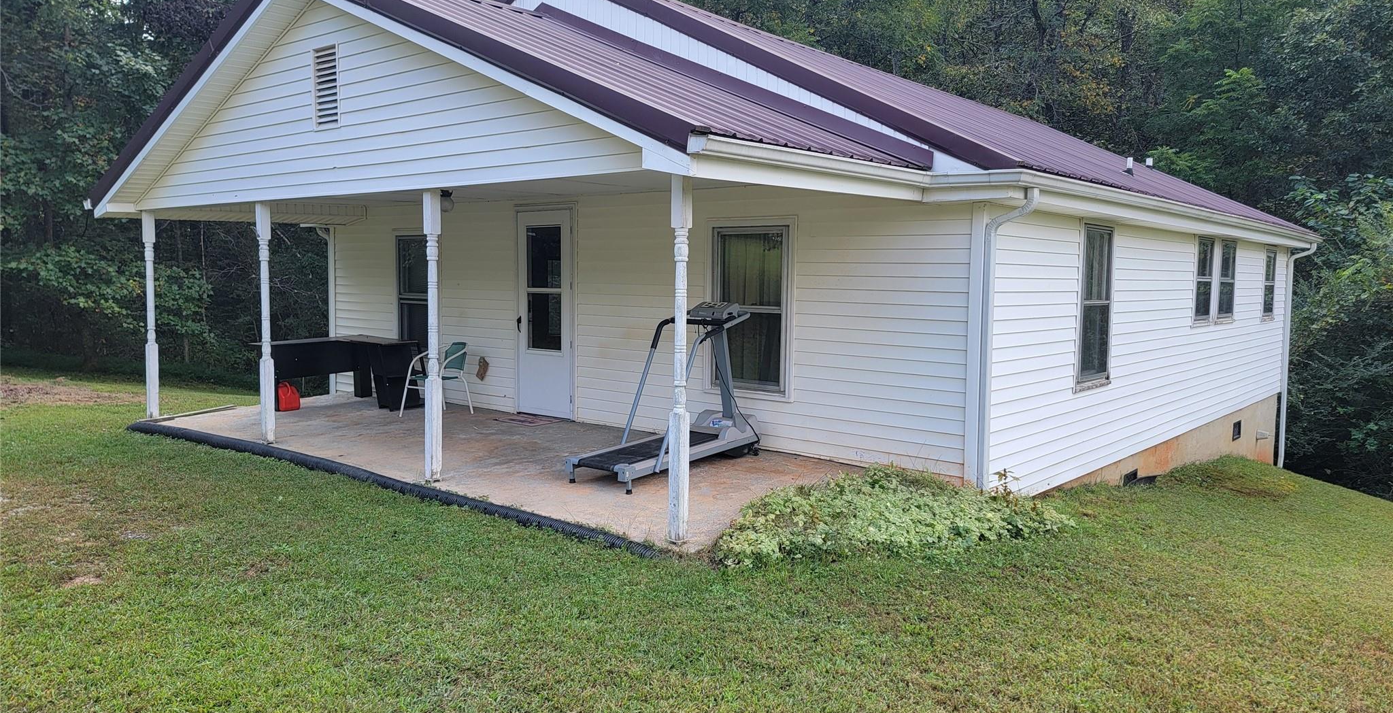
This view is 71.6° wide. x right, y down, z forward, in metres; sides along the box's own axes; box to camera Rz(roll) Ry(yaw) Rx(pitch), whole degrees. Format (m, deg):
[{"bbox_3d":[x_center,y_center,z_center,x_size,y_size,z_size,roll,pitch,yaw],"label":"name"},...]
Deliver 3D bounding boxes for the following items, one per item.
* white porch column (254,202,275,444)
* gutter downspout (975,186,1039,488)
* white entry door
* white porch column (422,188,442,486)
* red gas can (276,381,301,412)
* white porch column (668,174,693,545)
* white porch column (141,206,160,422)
[{"bbox_3d":[-3.747,-0.284,8.404,0.087,2.090,0.087,5,7,40],"label":"white porch column"},{"bbox_3d":[2.135,-0.076,6.659,0.330,2.140,0.085,5,7,40],"label":"gutter downspout"},{"bbox_3d":[-1.538,-0.424,9.737,0.830,2.069,0.060,5,7,40],"label":"white entry door"},{"bbox_3d":[-1.904,-0.134,6.955,0.087,2.097,0.087,5,7,40],"label":"white porch column"},{"bbox_3d":[-4.403,0.430,10.422,0.170,0.285,0.205,5,7,40],"label":"red gas can"},{"bbox_3d":[-0.097,0.017,5.451,0.087,2.072,0.087,5,7,40],"label":"white porch column"},{"bbox_3d":[-5.567,-0.417,9.857,0.087,2.127,0.087,5,7,40],"label":"white porch column"}]

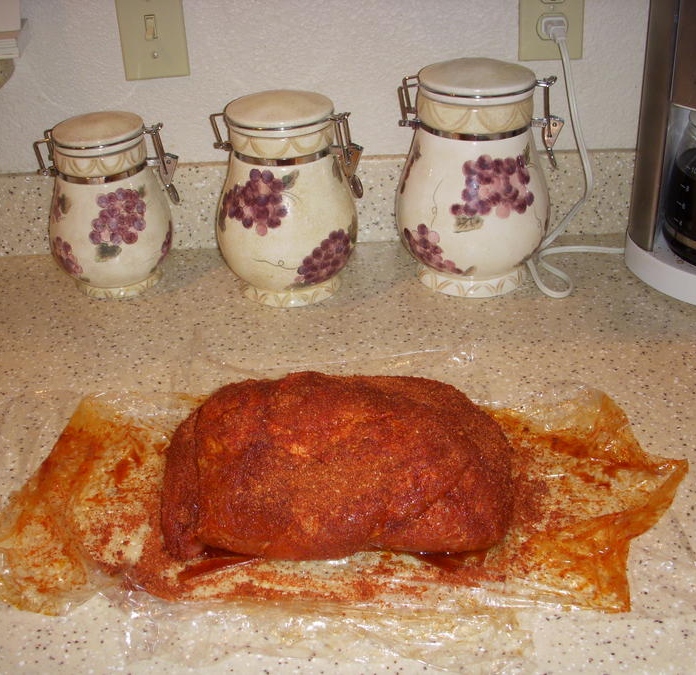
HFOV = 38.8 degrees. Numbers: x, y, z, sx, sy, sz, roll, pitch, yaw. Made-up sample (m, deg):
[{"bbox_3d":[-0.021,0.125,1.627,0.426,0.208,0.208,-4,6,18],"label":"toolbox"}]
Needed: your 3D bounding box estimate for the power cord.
[{"bbox_3d":[0.245,-0.189,1.005,0.122,0.256,0.172,-2,30,0],"label":"power cord"}]

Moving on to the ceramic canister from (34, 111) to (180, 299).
[{"bbox_3d":[-0.246,-0.141,1.033,0.147,0.178,0.131,-7,30,-8],"label":"ceramic canister"}]

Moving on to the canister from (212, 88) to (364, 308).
[{"bbox_3d":[-0.059,-0.141,0.997,0.154,0.198,0.146,5,30,12],"label":"canister"}]

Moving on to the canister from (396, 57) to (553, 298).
[{"bbox_3d":[0.131,-0.163,1.000,0.166,0.221,0.159,0,30,5],"label":"canister"}]

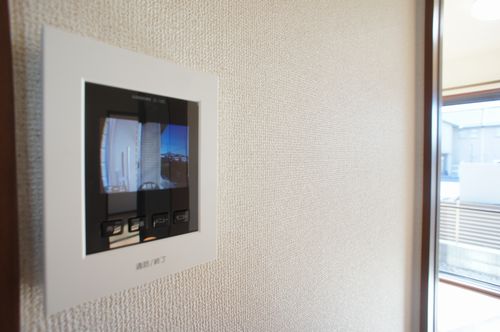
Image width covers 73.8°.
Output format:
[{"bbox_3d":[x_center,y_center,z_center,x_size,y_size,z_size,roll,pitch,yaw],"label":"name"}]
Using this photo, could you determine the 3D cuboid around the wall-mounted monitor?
[{"bbox_3d":[-0.083,0.003,0.258,0.019,0.172,0.143,1,1,39],"label":"wall-mounted monitor"}]

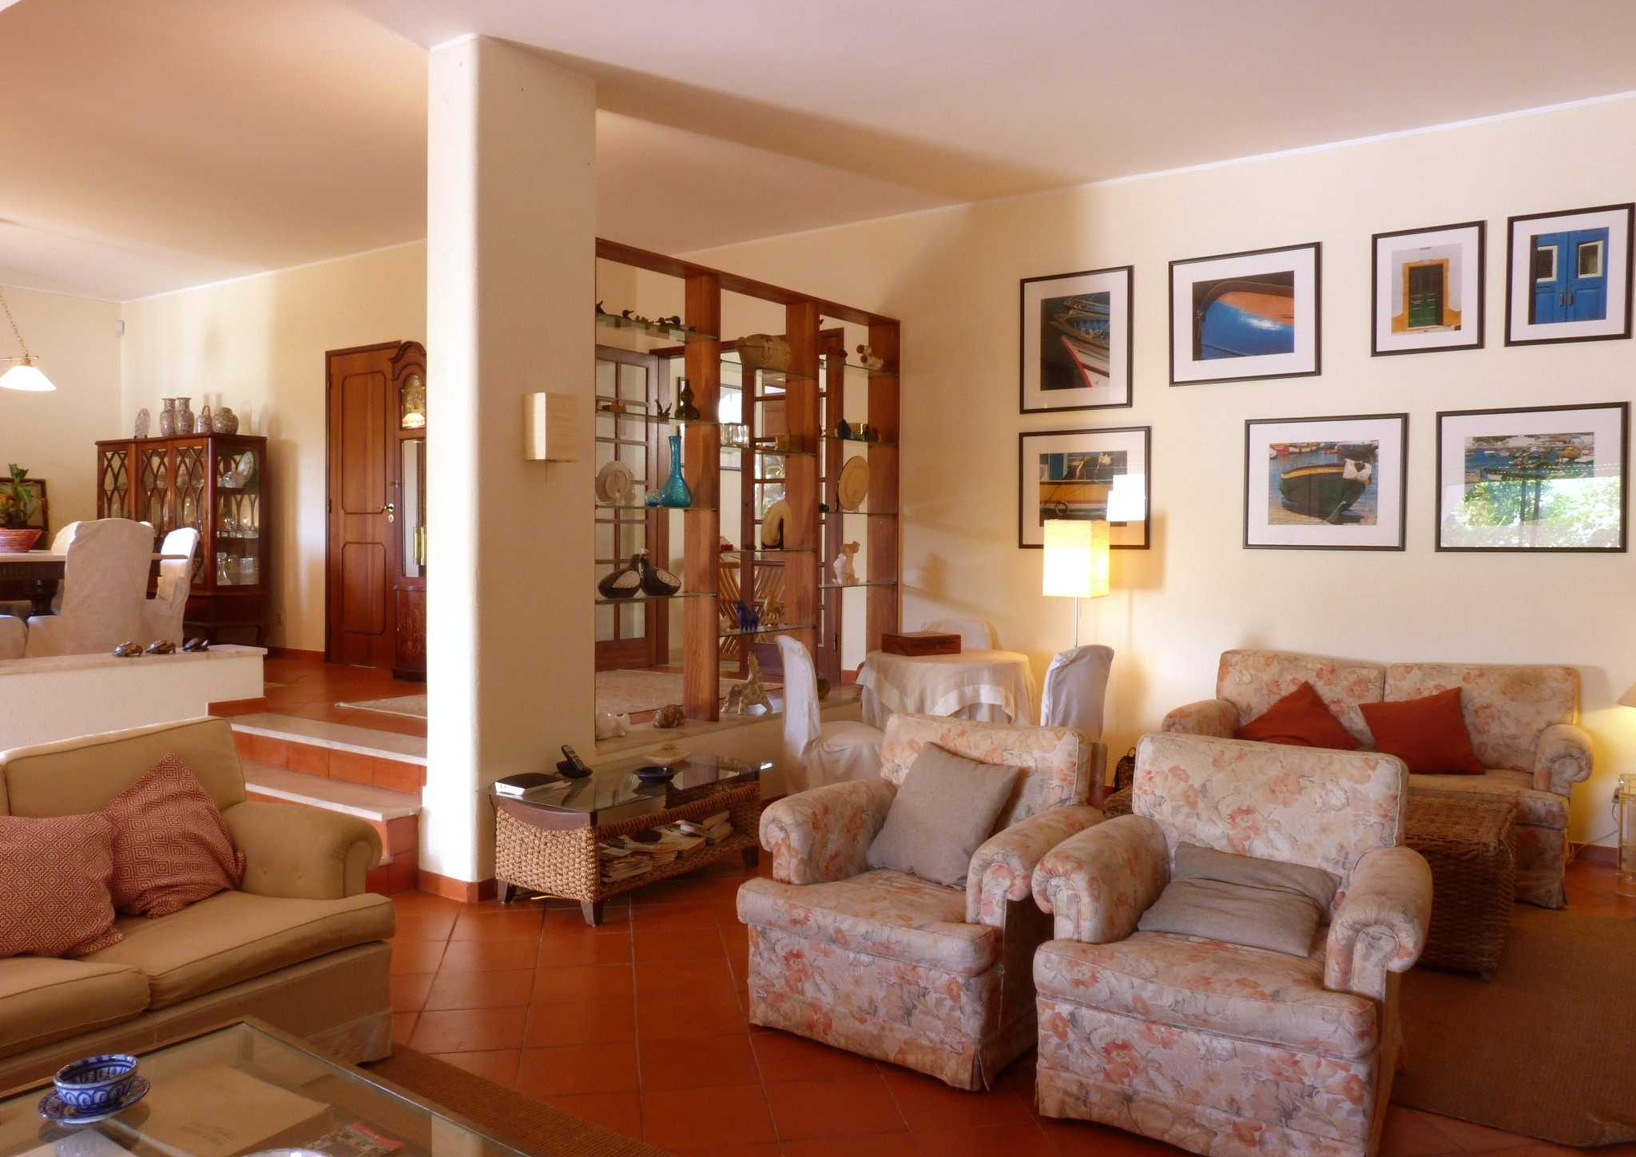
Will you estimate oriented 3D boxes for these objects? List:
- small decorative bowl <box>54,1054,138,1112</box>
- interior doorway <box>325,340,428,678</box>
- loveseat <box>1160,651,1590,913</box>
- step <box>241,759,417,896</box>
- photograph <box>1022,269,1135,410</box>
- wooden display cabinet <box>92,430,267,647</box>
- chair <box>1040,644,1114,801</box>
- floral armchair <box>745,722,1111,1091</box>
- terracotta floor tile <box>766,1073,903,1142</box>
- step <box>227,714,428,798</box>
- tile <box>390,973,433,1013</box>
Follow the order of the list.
[{"bbox_3d":[-1.207,0.852,1.980,0.120,0.056,0.120,0,2,0],"label":"small decorative bowl"},{"bbox_3d":[-2.980,-0.470,7.816,0.866,2.109,0.120,2,3,35],"label":"interior doorway"},{"bbox_3d":[2.404,0.780,5.132,1.610,0.836,0.824,2,3,35],"label":"loveseat"},{"bbox_3d":[-2.303,1.008,5.046,1.870,0.314,0.308,2,3,35],"label":"step"},{"bbox_3d":[1.361,-1.253,6.267,0.630,0.725,0.022,2,3,35],"label":"photograph"},{"bbox_3d":[-4.730,-0.240,8.756,1.671,1.548,0.394,2,3,35],"label":"wooden display cabinet"},{"bbox_3d":[0.988,0.737,5.301,0.450,0.915,0.530,-1,3,-38],"label":"chair"},{"bbox_3d":[0.322,0.842,3.434,0.824,0.814,0.860,2,3,33],"label":"floral armchair"},{"bbox_3d":[0.038,1.287,2.869,0.300,0.012,0.300,0,2,-10],"label":"terracotta floor tile"},{"bbox_3d":[-2.125,0.769,5.266,1.750,0.165,0.330,2,3,35],"label":"step"},{"bbox_3d":[-1.314,1.242,3.498,0.302,0.015,0.298,0,2,-10],"label":"tile"}]

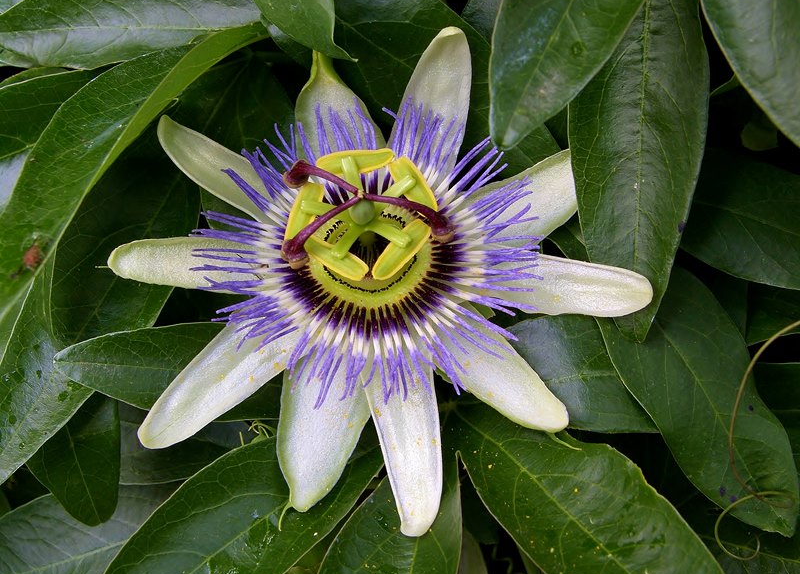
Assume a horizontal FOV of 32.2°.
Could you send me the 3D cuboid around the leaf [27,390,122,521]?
[{"bbox_3d":[-0.055,0.028,0.237,0.015,0.026,0.010,-14,-10,-9],"label":"leaf"}]

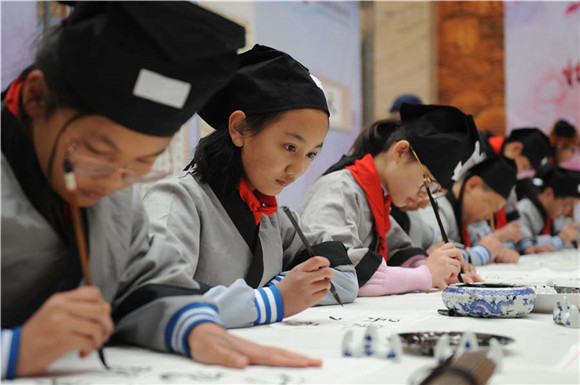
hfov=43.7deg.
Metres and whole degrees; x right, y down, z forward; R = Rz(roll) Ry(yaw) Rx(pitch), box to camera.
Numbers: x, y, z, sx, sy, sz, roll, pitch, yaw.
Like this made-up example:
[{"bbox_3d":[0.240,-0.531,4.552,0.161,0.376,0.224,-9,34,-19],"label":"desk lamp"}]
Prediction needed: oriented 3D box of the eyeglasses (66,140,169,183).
[{"bbox_3d":[-0.202,-0.069,0.812,0.134,0.131,0.042,13,-49,-41],"label":"eyeglasses"}]

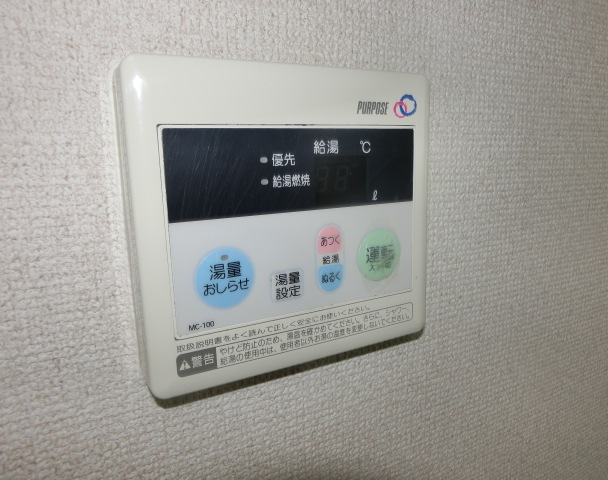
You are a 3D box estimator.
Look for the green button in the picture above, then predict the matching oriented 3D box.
[{"bbox_3d":[0.034,0.006,0.206,0.024,0.024,0.003,-7,11,-27],"label":"green button"}]

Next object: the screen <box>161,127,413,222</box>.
[{"bbox_3d":[0.001,-0.028,0.184,0.110,0.032,0.004,-7,11,-27],"label":"screen"}]

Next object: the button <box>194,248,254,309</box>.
[{"bbox_3d":[-0.029,0.014,0.173,0.024,0.024,0.003,-7,11,-27],"label":"button"}]

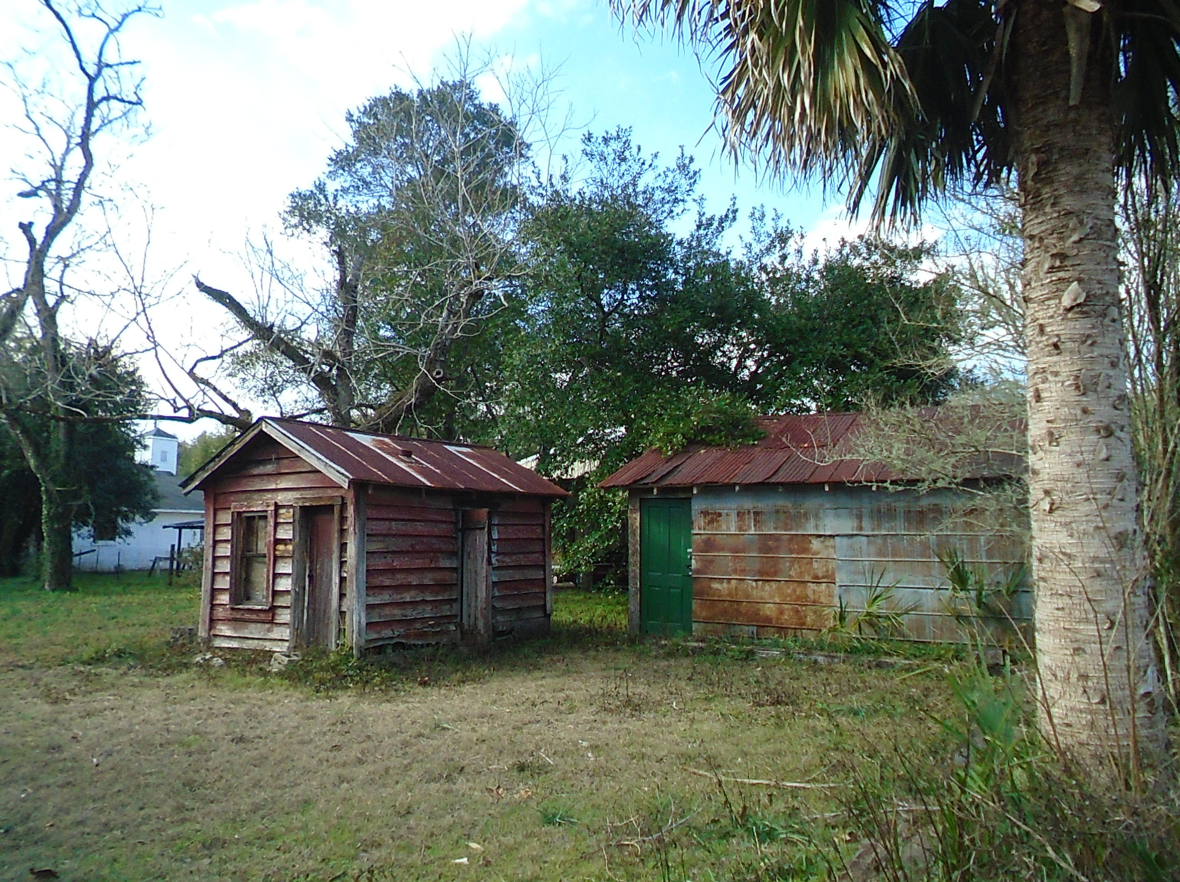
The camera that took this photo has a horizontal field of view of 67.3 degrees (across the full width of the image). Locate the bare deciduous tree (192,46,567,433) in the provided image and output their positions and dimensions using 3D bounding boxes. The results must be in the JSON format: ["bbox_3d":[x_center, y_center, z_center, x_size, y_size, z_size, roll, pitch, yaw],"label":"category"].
[{"bbox_3d":[-4.481,-2.630,18.906,8.000,12.230,7.200,0,-6,0],"label":"bare deciduous tree"}]

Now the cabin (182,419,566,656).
[{"bbox_3d":[-3.081,1.409,13.370,3.550,3.070,4.500,-4,-8,33],"label":"cabin"}]

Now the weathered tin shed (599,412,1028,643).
[{"bbox_3d":[4.384,1.258,14.251,6.550,3.500,5.600,-4,-7,31],"label":"weathered tin shed"}]

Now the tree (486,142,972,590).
[{"bbox_3d":[2.985,-1.709,19.107,10.110,10.470,8.500,0,-6,0],"label":"tree"}]

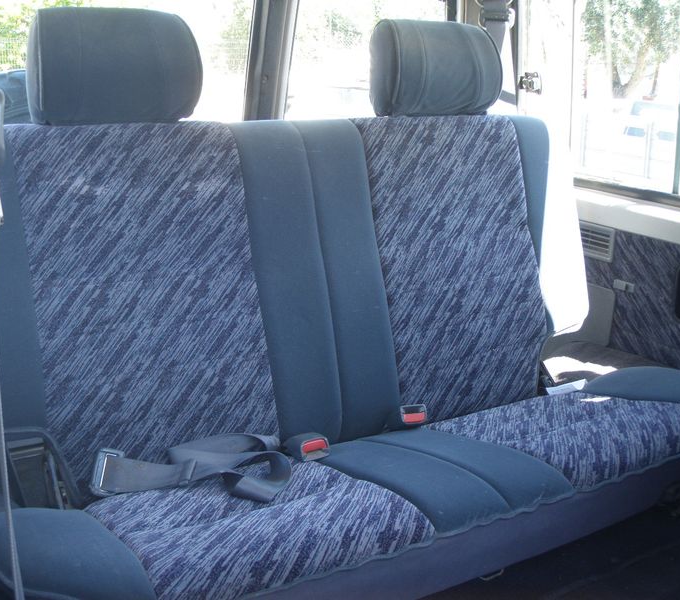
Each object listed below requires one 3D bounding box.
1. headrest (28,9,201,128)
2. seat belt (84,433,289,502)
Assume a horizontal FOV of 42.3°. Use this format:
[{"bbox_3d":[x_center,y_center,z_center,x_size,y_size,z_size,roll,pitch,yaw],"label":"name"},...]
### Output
[{"bbox_3d":[-0.329,-0.343,1.293,0.232,0.160,0.117,-8,9,-28],"label":"headrest"},{"bbox_3d":[-0.179,0.228,1.233,0.310,0.075,0.170,-8,8,-28],"label":"seat belt"}]

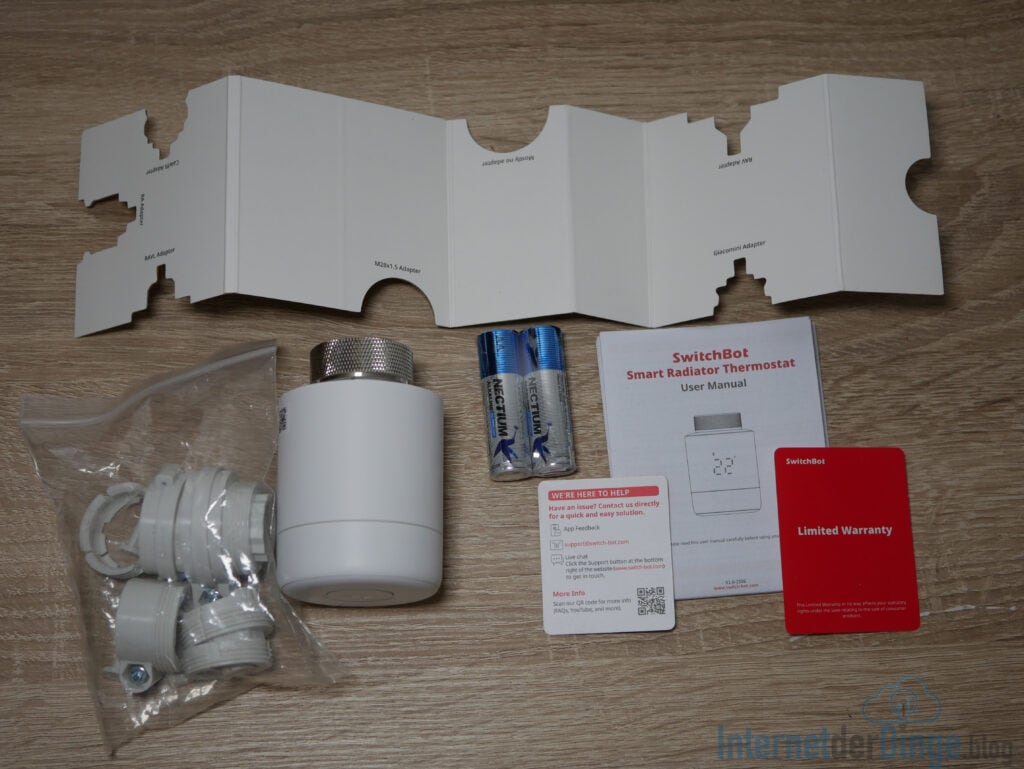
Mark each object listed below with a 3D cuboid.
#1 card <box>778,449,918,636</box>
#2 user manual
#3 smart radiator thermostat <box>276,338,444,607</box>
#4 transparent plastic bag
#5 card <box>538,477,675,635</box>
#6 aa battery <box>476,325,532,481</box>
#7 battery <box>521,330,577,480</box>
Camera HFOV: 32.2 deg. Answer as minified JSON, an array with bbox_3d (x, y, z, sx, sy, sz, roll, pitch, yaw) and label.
[{"bbox_3d":[0.112,0.052,0.596,0.045,0.001,0.063,-2,76,-1],"label":"card"},{"bbox_3d":[0.070,0.025,0.603,0.075,0.003,0.094,-4,76,-2],"label":"user manual"},{"bbox_3d":[-0.049,0.028,0.576,0.053,0.053,0.081,-1,76,-1],"label":"smart radiator thermostat"},{"bbox_3d":[-0.107,0.051,0.578,0.087,0.036,0.122,-13,76,-4],"label":"transparent plastic bag"},{"bbox_3d":[0.032,0.057,0.594,0.044,0.001,0.052,-2,76,-1],"label":"card"},{"bbox_3d":[-0.002,0.007,0.601,0.014,0.014,0.050,-5,76,-2],"label":"aa battery"},{"bbox_3d":[0.012,0.005,0.602,0.014,0.014,0.050,-5,76,-2],"label":"battery"}]

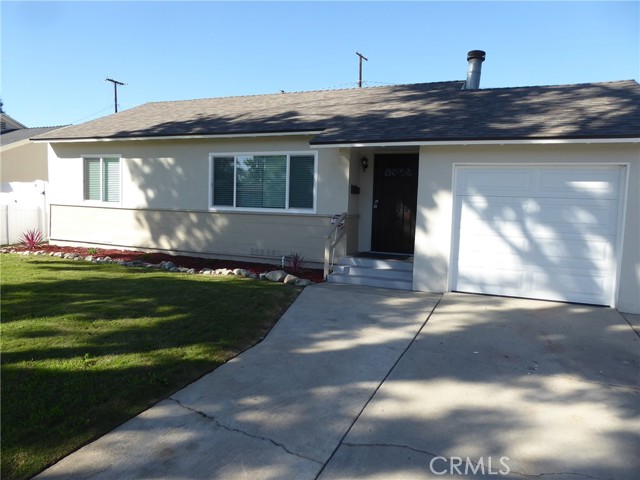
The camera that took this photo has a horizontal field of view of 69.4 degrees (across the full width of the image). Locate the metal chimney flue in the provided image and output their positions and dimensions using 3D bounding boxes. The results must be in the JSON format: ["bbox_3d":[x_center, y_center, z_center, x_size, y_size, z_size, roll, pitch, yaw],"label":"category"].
[{"bbox_3d":[3.659,-3.937,10.819,0.420,1.000,0.420,4,5,21],"label":"metal chimney flue"}]

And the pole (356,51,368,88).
[{"bbox_3d":[2.914,-7.734,35.496,0.300,12.566,2.200,4,5,21],"label":"pole"}]

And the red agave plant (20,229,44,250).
[{"bbox_3d":[-7.393,-0.018,11.856,0.540,0.550,0.540,4,5,21],"label":"red agave plant"}]

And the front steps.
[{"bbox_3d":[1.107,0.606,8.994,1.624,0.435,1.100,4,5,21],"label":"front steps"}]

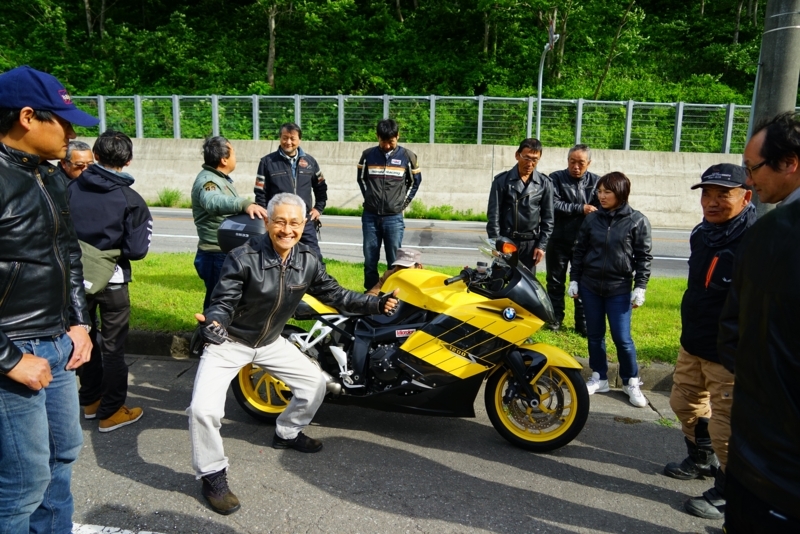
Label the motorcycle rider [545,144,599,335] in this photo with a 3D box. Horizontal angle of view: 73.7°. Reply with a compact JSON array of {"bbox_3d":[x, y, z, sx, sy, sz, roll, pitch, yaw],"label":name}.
[{"bbox_3d":[1.467,-0.218,4.552,0.550,1.640,0.380,3,9,14],"label":"motorcycle rider"}]

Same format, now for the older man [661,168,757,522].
[{"bbox_3d":[1.570,0.333,2.553,0.450,1.620,0.520,-4,10,-28],"label":"older man"}]

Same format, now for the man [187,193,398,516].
[{"bbox_3d":[-0.530,0.352,2.690,1.050,1.470,0.680,-3,10,-22],"label":"man"}]

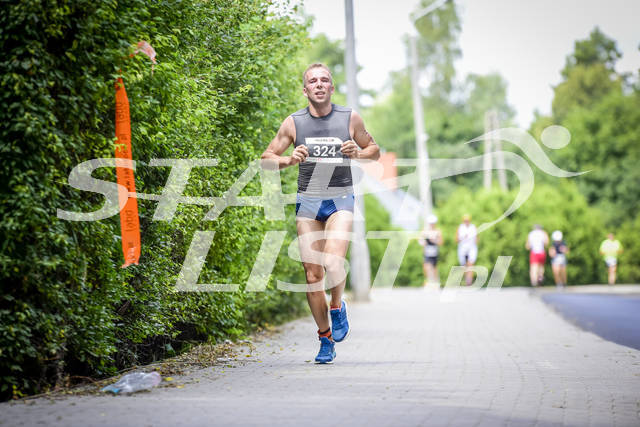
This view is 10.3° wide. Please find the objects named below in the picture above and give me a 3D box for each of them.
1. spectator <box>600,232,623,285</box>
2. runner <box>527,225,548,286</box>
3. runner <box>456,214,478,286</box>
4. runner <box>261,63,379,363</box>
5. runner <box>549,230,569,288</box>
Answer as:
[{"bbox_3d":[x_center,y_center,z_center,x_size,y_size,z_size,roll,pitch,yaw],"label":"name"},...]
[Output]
[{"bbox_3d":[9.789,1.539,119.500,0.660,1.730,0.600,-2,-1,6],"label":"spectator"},{"bbox_3d":[6.306,1.222,103.000,0.600,1.780,0.650,-2,-1,3],"label":"runner"},{"bbox_3d":[3.588,0.900,86.500,0.530,1.740,0.680,-2,-1,2],"label":"runner"},{"bbox_3d":[-0.001,-0.004,20.900,0.680,1.755,0.720,-2,-1,1],"label":"runner"},{"bbox_3d":[6.850,1.319,102.000,0.550,1.650,0.600,-2,-1,5],"label":"runner"}]

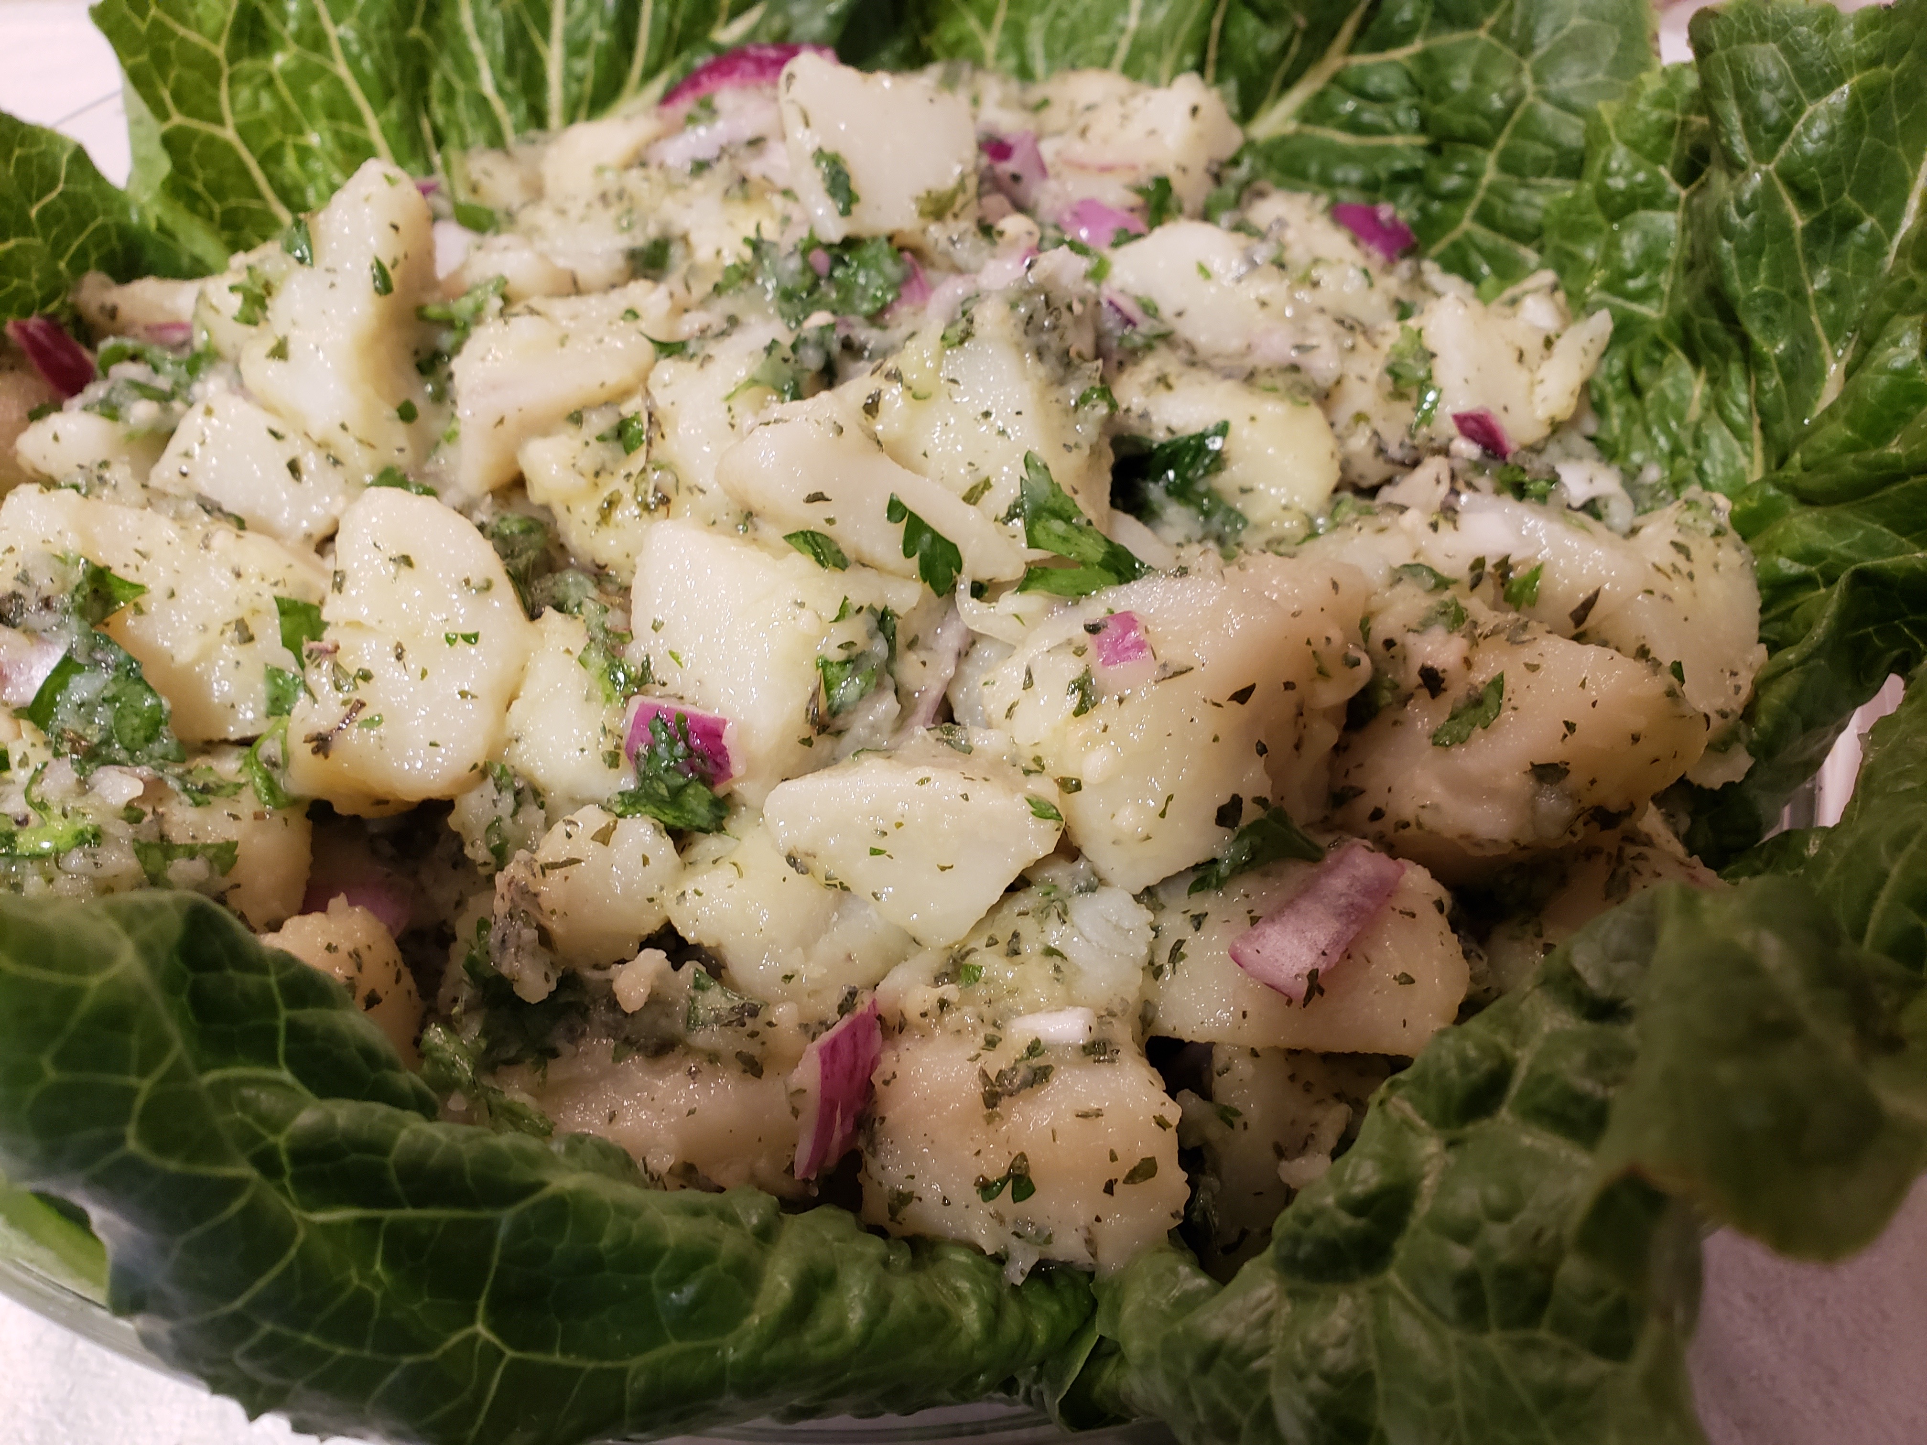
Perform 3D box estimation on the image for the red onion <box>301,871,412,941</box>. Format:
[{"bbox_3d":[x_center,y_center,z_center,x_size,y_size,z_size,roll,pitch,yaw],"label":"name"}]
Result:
[{"bbox_3d":[-0.091,0.028,0.218,0.018,0.007,0.013,9,82,-3],"label":"red onion"}]

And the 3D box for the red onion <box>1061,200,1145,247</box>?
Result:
[{"bbox_3d":[0.031,-0.110,0.320,0.018,0.007,0.013,-5,73,-2],"label":"red onion"}]

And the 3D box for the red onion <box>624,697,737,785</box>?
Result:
[{"bbox_3d":[-0.044,0.003,0.226,0.017,0.007,0.015,11,84,0],"label":"red onion"}]

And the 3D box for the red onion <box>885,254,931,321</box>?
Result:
[{"bbox_3d":[-0.012,-0.091,0.305,0.012,0.007,0.015,-12,84,-21],"label":"red onion"}]

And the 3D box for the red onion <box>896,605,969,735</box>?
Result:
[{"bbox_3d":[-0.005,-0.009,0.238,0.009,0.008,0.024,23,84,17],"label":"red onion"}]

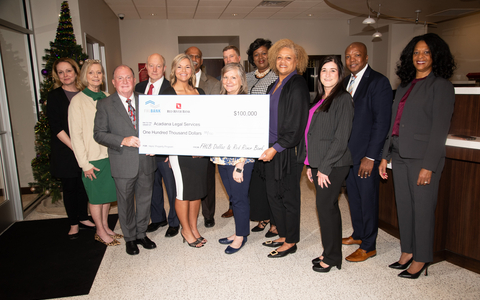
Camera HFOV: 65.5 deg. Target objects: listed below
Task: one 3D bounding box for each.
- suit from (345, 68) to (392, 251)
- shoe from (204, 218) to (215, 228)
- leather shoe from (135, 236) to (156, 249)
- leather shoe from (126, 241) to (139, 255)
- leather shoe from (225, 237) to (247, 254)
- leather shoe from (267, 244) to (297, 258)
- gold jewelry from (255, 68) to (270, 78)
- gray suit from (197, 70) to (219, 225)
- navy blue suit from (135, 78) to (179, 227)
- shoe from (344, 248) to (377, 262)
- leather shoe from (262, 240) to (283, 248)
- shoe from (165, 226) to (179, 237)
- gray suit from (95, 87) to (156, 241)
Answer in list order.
[{"bbox_3d":[1.046,0.075,3.104,0.350,1.520,0.510,-8,12,-34],"label":"suit"},{"bbox_3d":[-0.328,0.729,4.025,0.105,0.110,0.300,-3,10,-4],"label":"shoe"},{"bbox_3d":[-0.890,0.830,3.554,0.105,0.110,0.295,-11,13,-43],"label":"leather shoe"},{"bbox_3d":[-0.989,0.848,3.398,0.110,0.110,0.295,-5,10,-19],"label":"leather shoe"},{"bbox_3d":[-0.031,0.849,3.353,0.085,0.075,0.250,7,13,42],"label":"leather shoe"},{"bbox_3d":[0.364,0.855,3.217,0.265,0.080,0.085,-5,10,-16],"label":"leather shoe"},{"bbox_3d":[0.208,-0.710,3.420,0.165,0.090,0.140,2,10,21],"label":"gold jewelry"},{"bbox_3d":[-0.428,-0.026,3.861,0.530,1.580,0.330,-3,10,-6],"label":"gray suit"},{"bbox_3d":[-0.820,0.057,3.813,0.530,1.480,0.330,0,10,12],"label":"navy blue suit"},{"bbox_3d":[1.013,0.837,3.122,0.300,0.100,0.105,-5,10,-16],"label":"shoe"},{"bbox_3d":[0.323,0.829,3.381,0.260,0.080,0.085,-3,10,-6],"label":"leather shoe"},{"bbox_3d":[-0.657,0.773,3.772,0.110,0.110,0.295,0,10,13],"label":"shoe"},{"bbox_3d":[-0.972,0.167,3.282,0.560,1.370,0.380,-7,11,-27],"label":"gray suit"}]

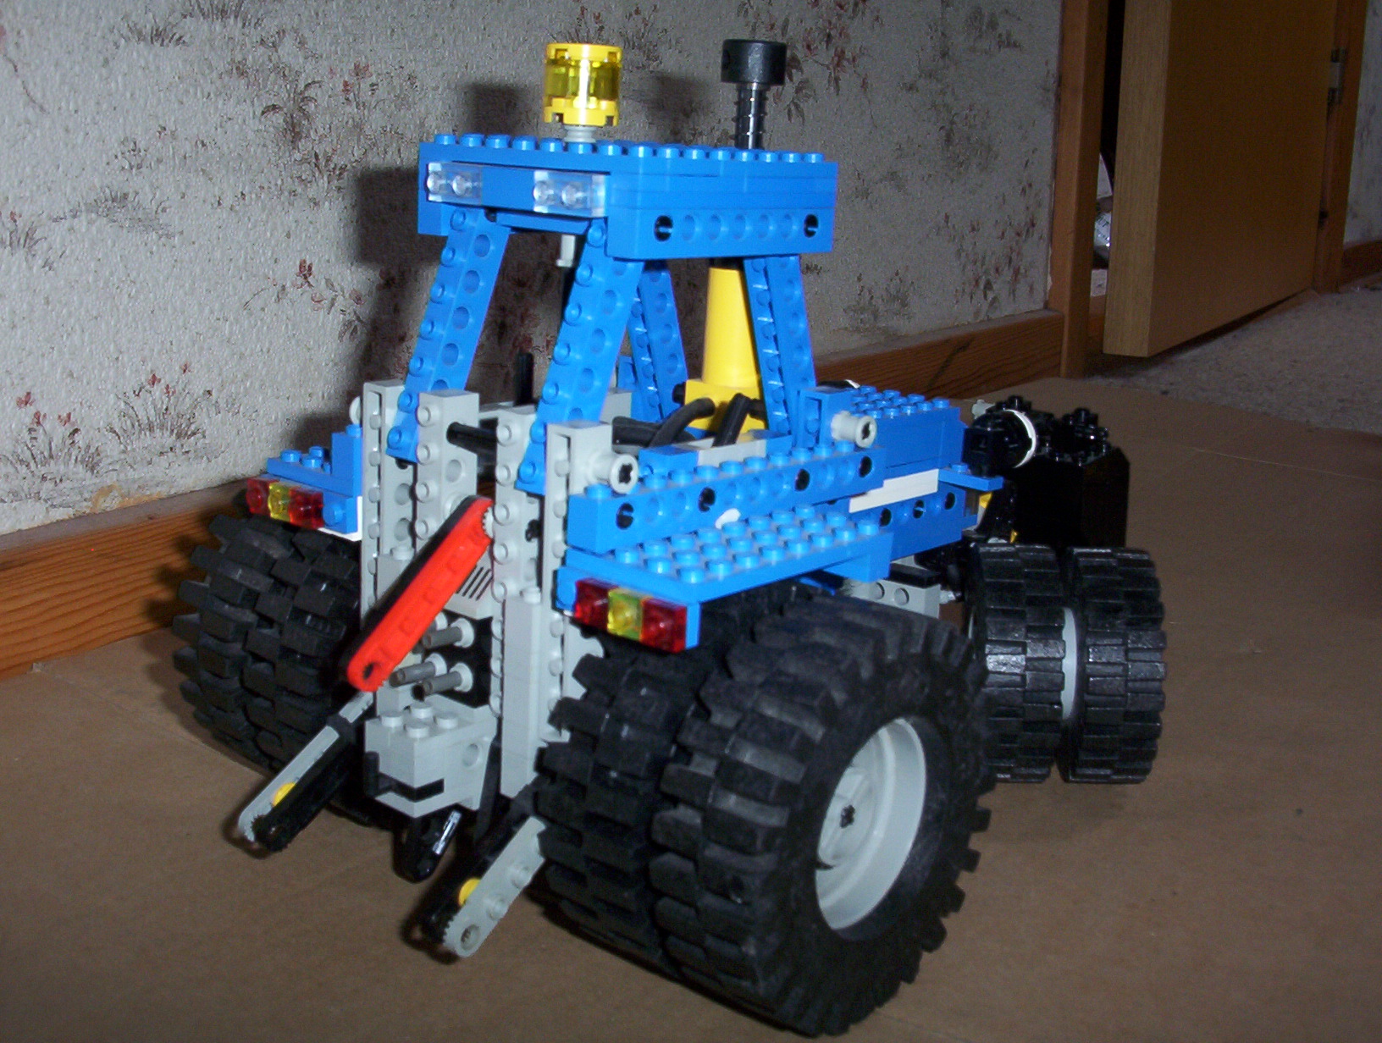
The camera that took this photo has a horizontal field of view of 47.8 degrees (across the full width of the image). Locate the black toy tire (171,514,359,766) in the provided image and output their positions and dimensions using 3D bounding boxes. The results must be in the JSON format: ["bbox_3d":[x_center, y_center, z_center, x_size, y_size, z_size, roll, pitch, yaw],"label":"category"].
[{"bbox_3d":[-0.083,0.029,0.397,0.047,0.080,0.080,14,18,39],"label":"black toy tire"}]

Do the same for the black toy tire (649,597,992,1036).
[{"bbox_3d":[0.029,0.057,0.310,0.028,0.080,0.080,13,18,38],"label":"black toy tire"}]

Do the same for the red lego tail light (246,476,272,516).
[{"bbox_3d":[-0.097,-0.005,0.354,0.008,0.008,0.005,14,18,38],"label":"red lego tail light"}]

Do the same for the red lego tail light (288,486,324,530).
[{"bbox_3d":[-0.085,-0.003,0.344,0.008,0.008,0.005,14,18,38],"label":"red lego tail light"}]

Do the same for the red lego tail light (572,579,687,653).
[{"bbox_3d":[-0.012,0.017,0.282,0.024,0.008,0.005,17,19,37],"label":"red lego tail light"}]

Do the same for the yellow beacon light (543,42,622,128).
[{"bbox_3d":[-0.023,-0.092,0.328,0.016,0.016,0.016,3,14,-1],"label":"yellow beacon light"}]

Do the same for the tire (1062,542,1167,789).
[{"bbox_3d":[0.110,0.039,0.421,0.021,0.062,0.062,4,14,6],"label":"tire"}]

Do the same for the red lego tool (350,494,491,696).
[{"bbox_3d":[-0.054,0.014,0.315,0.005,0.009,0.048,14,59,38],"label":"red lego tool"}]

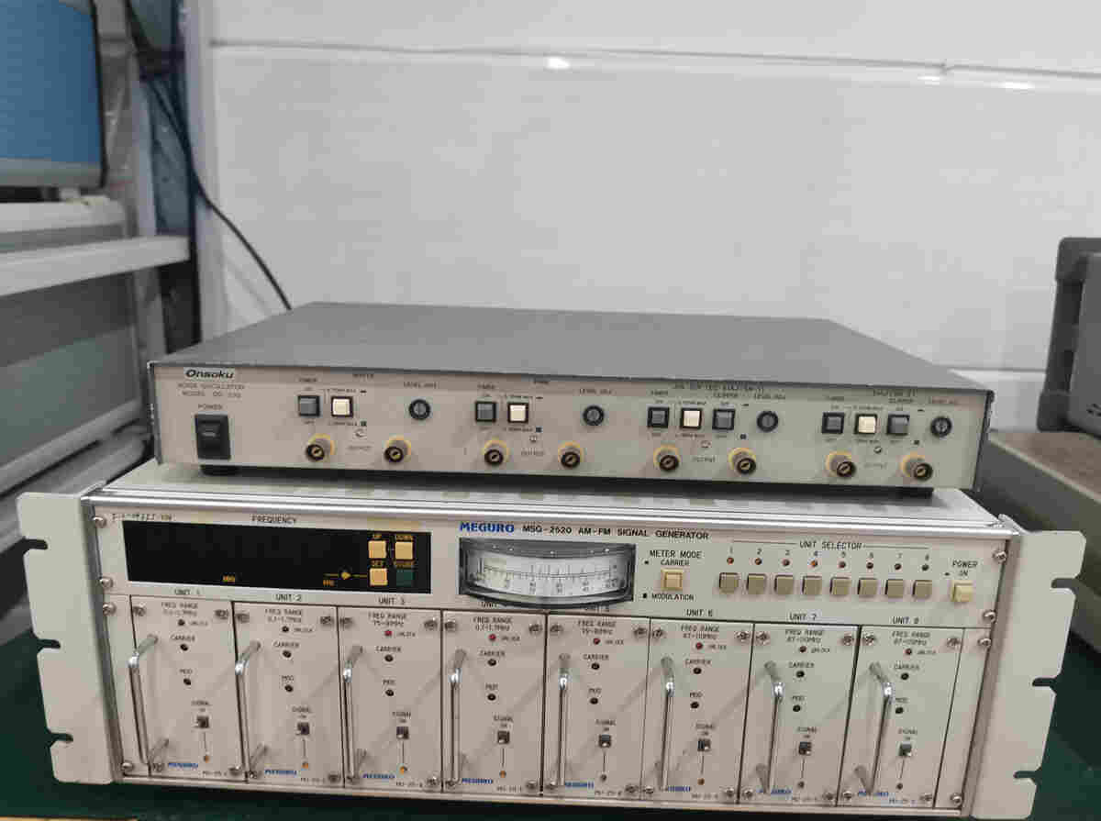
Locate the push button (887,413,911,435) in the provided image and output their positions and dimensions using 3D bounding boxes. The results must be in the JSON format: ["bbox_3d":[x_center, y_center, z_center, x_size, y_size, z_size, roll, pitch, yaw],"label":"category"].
[{"bbox_3d":[0.160,0.007,0.378,0.009,0.009,0.004,2,14,0],"label":"push button"}]

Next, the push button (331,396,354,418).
[{"bbox_3d":[-0.096,-0.001,0.377,0.009,0.009,0.004,2,14,0],"label":"push button"}]

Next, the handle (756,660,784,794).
[{"bbox_3d":[0.101,0.148,0.383,0.005,0.059,0.018,2,14,1],"label":"handle"}]

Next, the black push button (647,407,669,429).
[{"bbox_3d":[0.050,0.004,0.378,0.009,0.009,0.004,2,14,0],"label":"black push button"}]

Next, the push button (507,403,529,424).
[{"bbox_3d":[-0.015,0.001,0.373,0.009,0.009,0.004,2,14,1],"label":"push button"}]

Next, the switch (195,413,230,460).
[{"bbox_3d":[-0.156,0.013,0.380,0.015,0.021,0.004,2,14,0],"label":"switch"}]

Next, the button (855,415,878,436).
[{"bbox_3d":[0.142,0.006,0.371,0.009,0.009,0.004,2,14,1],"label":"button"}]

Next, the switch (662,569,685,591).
[{"bbox_3d":[0.055,0.077,0.373,0.009,0.009,0.005,2,14,1],"label":"switch"}]

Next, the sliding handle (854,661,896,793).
[{"bbox_3d":[0.150,0.149,0.383,0.005,0.059,0.018,2,14,1],"label":"sliding handle"}]

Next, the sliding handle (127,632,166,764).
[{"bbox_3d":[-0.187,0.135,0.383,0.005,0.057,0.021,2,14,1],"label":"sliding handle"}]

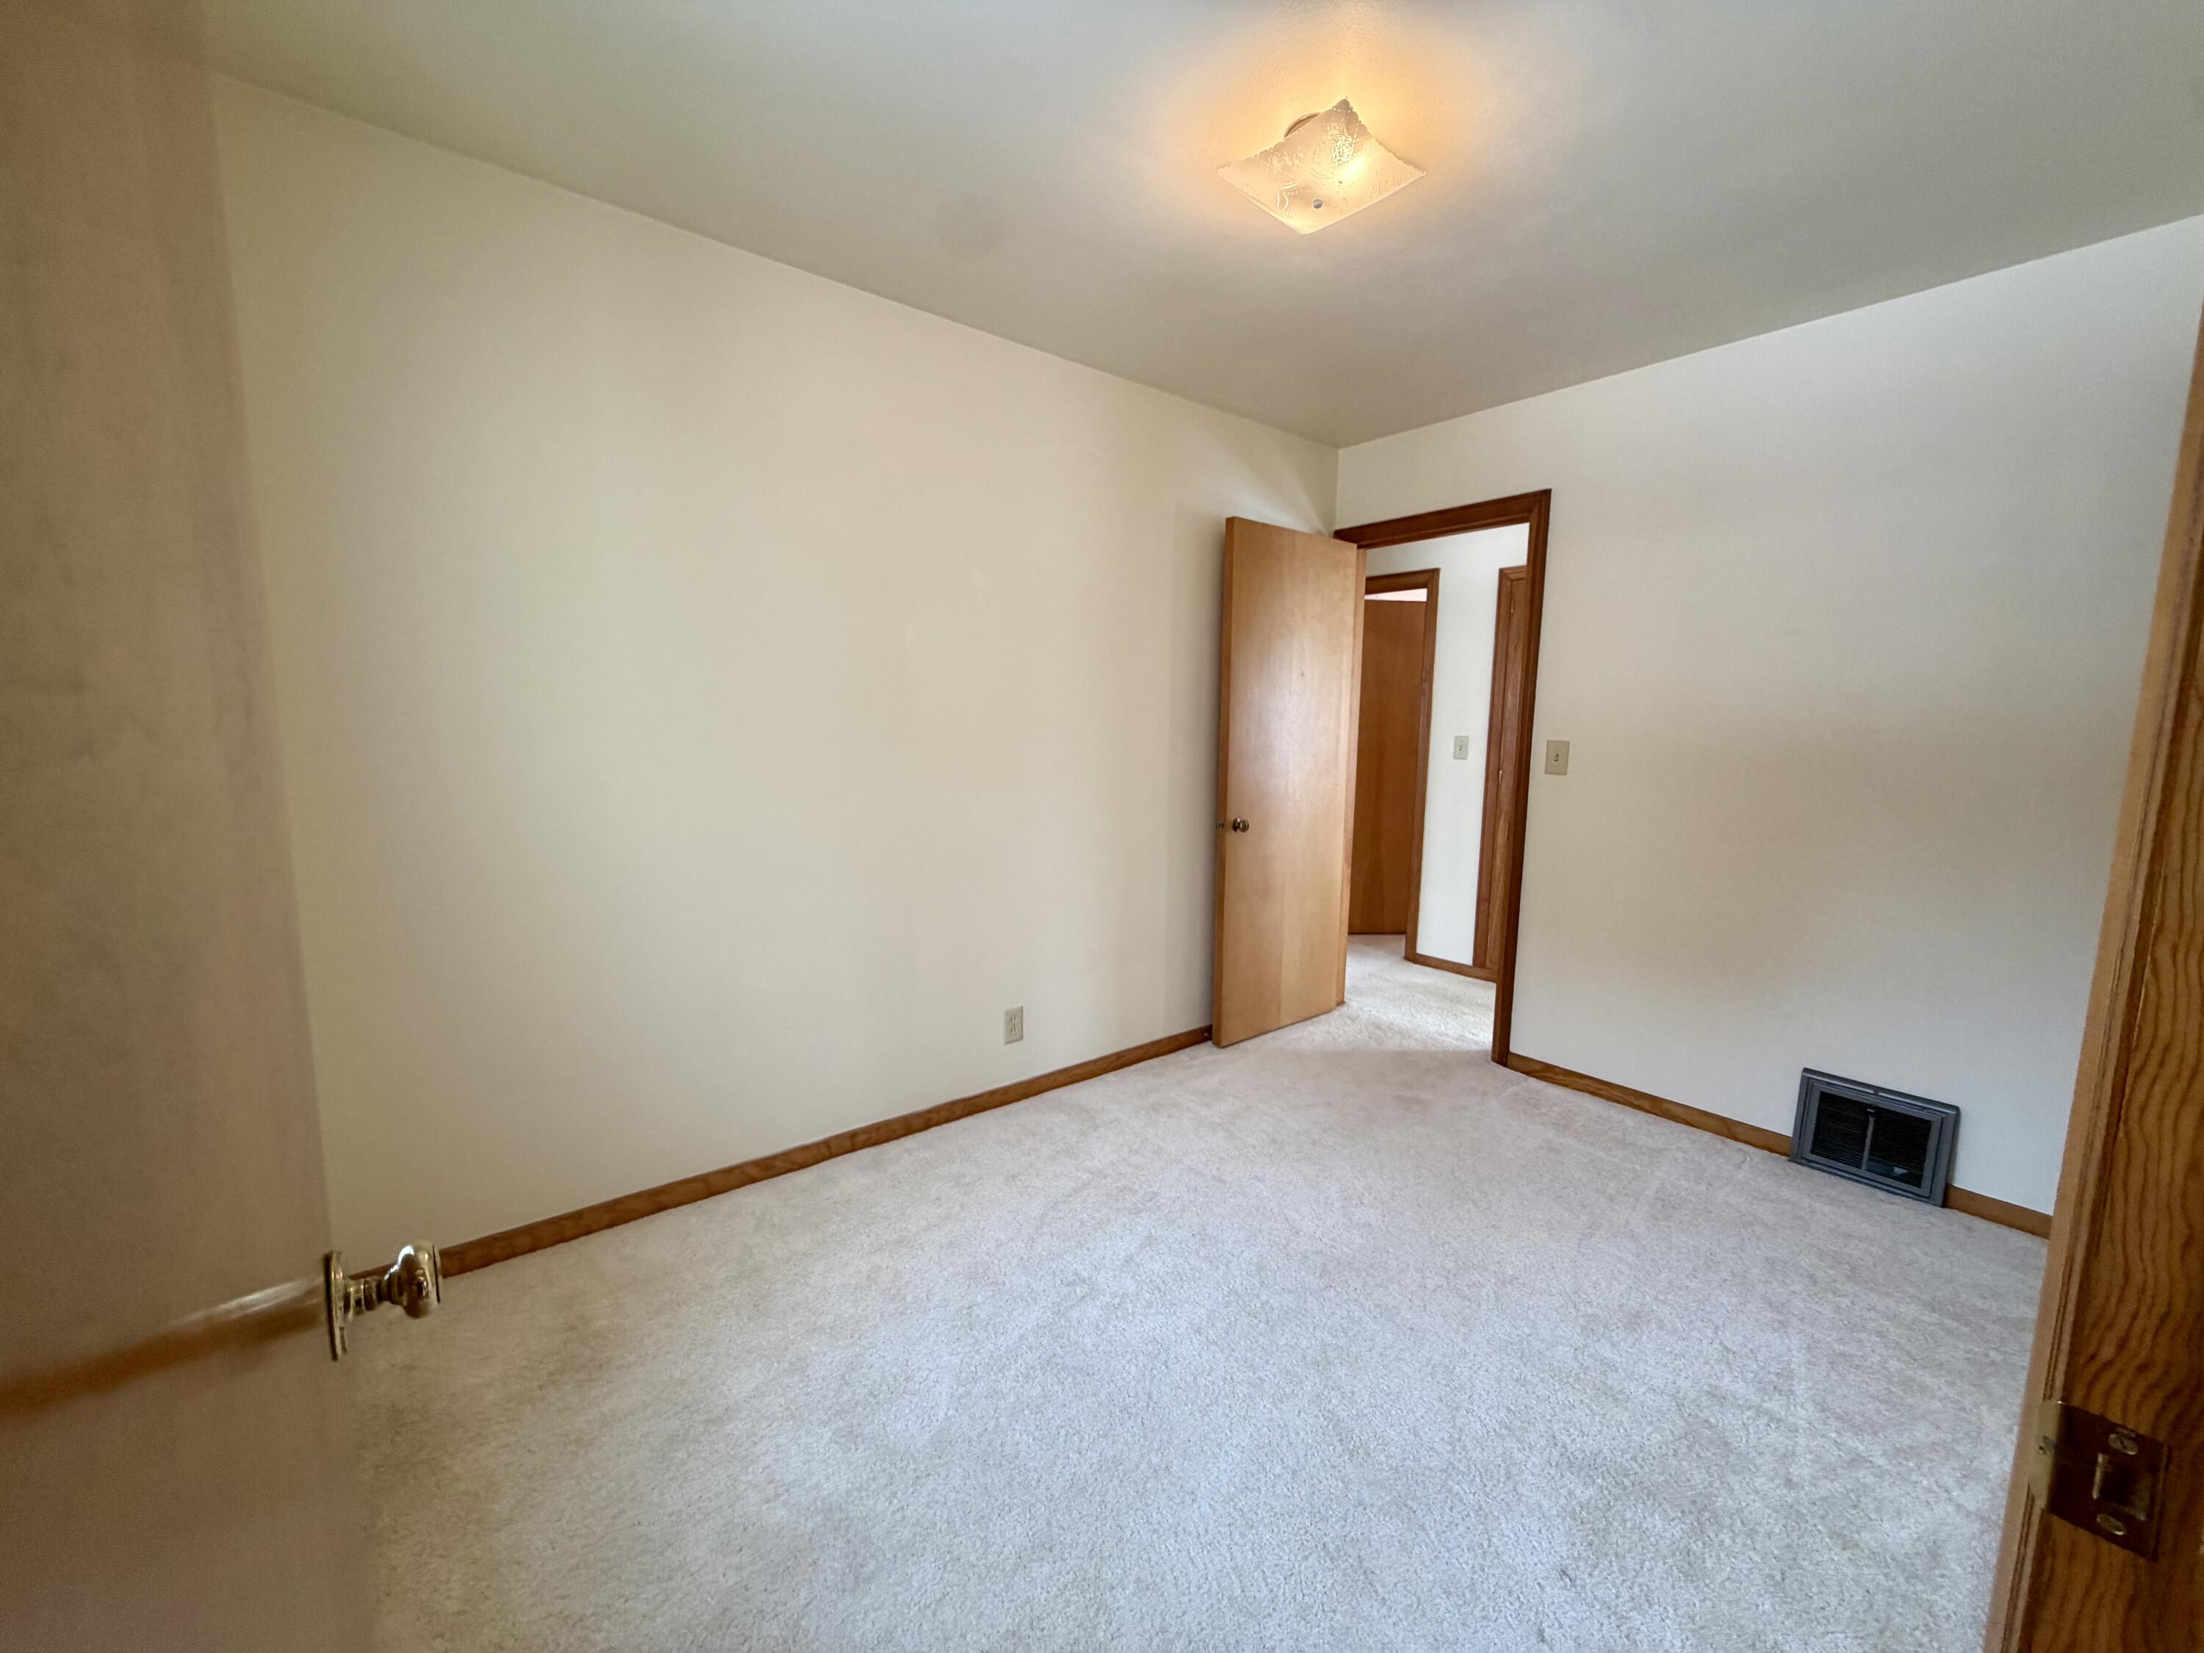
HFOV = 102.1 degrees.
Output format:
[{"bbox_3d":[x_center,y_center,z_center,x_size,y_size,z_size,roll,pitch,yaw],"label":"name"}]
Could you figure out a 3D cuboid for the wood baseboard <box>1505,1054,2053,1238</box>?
[{"bbox_3d":[2.006,0.957,2.806,0.016,0.062,1.470,-5,9,-39],"label":"wood baseboard"}]

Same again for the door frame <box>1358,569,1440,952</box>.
[{"bbox_3d":[1.508,-0.346,5.049,0.120,2.088,0.800,-5,9,-39],"label":"door frame"}]

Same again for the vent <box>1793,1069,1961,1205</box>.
[{"bbox_3d":[2.193,0.880,2.539,0.040,0.283,0.333,-5,9,-39],"label":"vent"}]

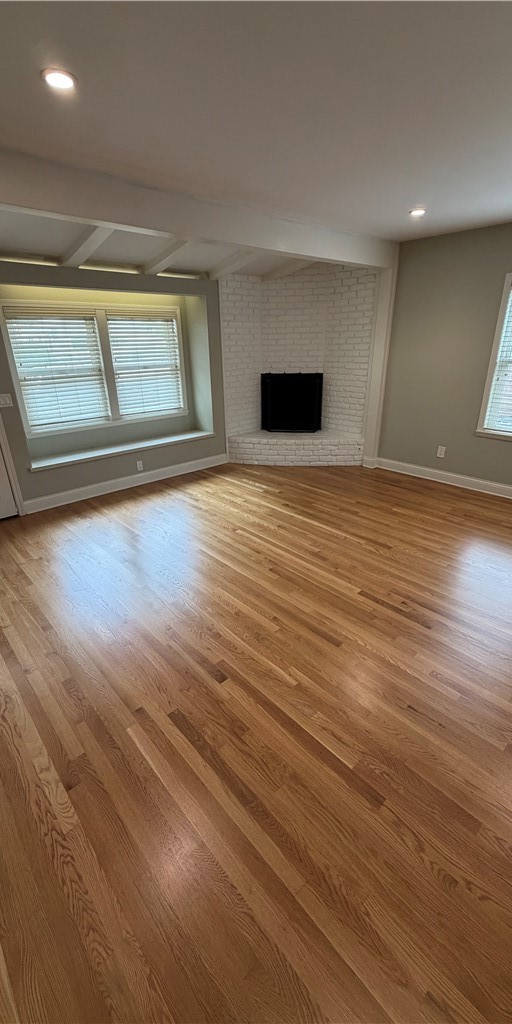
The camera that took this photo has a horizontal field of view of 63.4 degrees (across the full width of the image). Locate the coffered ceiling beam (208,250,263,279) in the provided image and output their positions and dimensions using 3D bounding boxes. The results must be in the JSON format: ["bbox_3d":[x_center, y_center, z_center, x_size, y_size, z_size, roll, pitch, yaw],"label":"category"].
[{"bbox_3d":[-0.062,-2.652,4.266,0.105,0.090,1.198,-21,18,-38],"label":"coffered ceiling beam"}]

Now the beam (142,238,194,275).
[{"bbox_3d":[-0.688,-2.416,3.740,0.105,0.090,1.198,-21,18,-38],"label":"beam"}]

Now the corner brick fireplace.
[{"bbox_3d":[0.506,-1.821,5.239,1.793,2.377,0.681,1,23,4],"label":"corner brick fireplace"}]

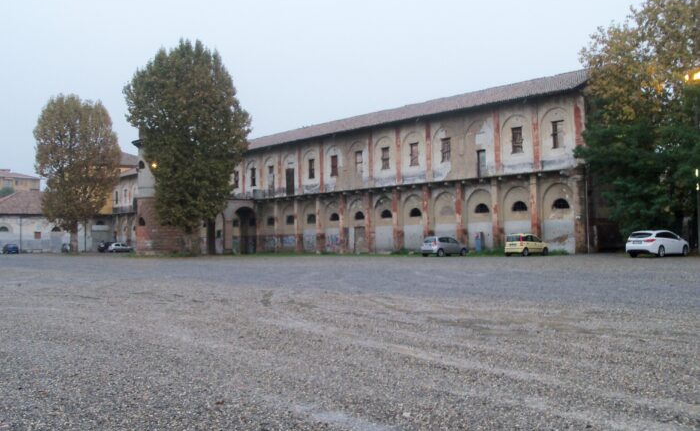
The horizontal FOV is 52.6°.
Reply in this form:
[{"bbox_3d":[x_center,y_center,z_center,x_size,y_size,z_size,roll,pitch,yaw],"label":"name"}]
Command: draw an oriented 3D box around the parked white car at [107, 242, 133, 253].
[{"bbox_3d":[-33.426,4.700,103.000,3.850,1.430,1.660,0,-3,-45],"label":"parked white car"}]

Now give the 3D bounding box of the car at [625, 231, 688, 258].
[{"bbox_3d":[18.058,1.649,41.379,4.700,1.490,1.810,0,-2,-38],"label":"car"}]

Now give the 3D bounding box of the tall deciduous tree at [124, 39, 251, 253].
[{"bbox_3d":[-17.944,-7.421,78.400,13.400,23.700,13.400,-1,-2,-13],"label":"tall deciduous tree"}]

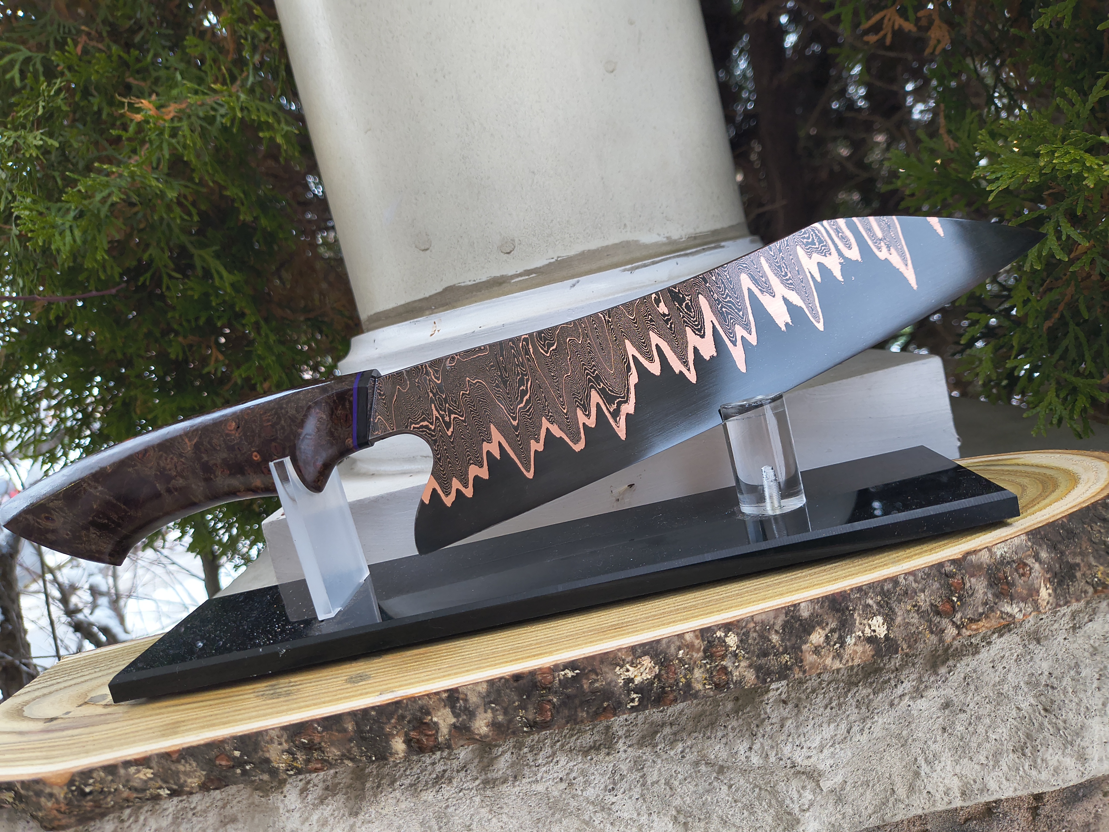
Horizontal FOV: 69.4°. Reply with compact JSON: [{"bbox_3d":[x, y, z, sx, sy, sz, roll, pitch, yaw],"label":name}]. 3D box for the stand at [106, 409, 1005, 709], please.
[{"bbox_3d":[-0.009,0.025,0.279,0.292,0.065,0.067,-13,9,5],"label":"stand"}]

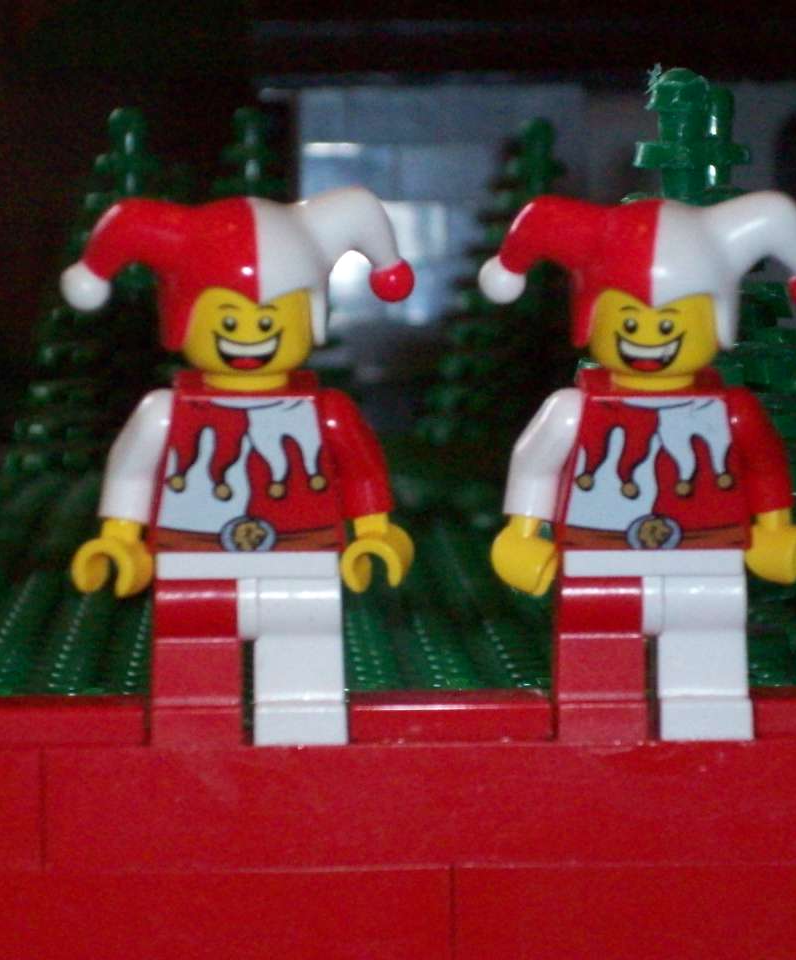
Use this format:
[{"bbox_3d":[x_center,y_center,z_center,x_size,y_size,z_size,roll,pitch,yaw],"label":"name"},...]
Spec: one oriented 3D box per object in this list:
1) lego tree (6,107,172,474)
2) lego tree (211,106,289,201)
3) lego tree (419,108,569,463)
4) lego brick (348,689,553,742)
[{"bbox_3d":[-0.036,-0.018,0.552,0.033,0.064,0.033,-1,4,-1],"label":"lego tree"},{"bbox_3d":[-0.021,-0.022,0.599,0.033,0.064,0.033,-1,4,-1],"label":"lego tree"},{"bbox_3d":[0.021,-0.022,0.614,0.033,0.064,0.033,-1,4,-1],"label":"lego tree"},{"bbox_3d":[0.004,0.019,0.327,0.016,0.003,0.008,-1,4,-1],"label":"lego brick"}]

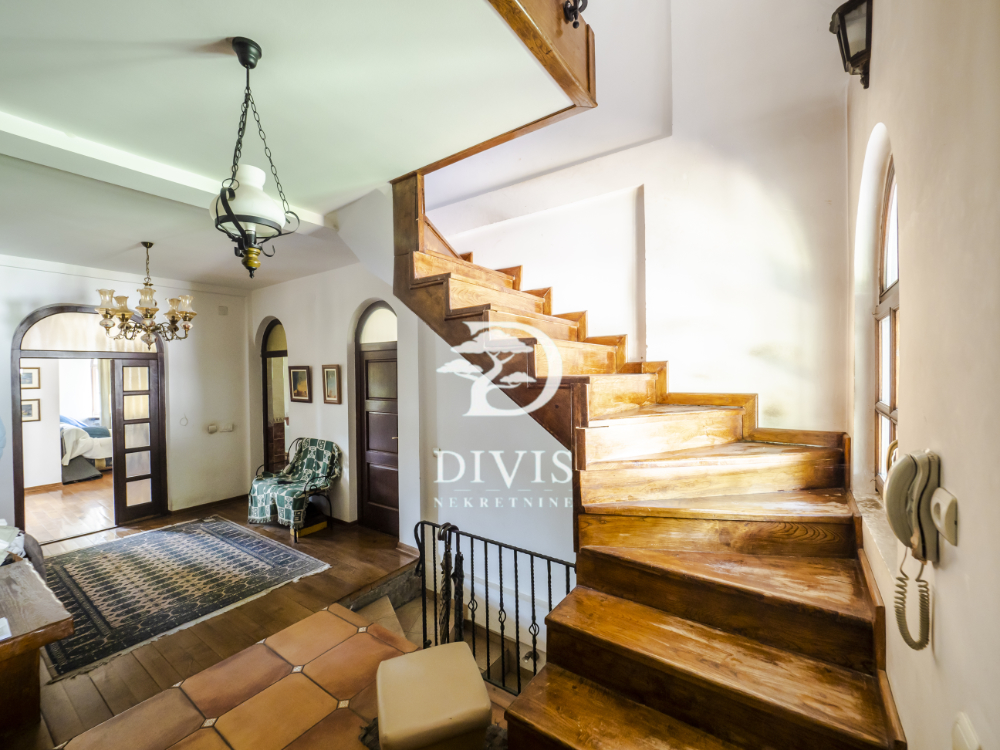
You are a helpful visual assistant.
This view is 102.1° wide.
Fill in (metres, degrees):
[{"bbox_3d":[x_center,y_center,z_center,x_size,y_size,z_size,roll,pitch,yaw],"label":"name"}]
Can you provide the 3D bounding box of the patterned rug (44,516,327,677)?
[{"bbox_3d":[-3.001,1.723,3.606,2.360,0.012,1.690,0,1,35],"label":"patterned rug"}]

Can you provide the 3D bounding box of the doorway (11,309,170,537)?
[{"bbox_3d":[-4.522,0.490,4.537,0.160,2.480,1.220,0,1,35],"label":"doorway"}]

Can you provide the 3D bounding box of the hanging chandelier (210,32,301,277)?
[{"bbox_3d":[-0.945,-0.799,1.520,0.310,0.875,0.310,0,1,35],"label":"hanging chandelier"}]

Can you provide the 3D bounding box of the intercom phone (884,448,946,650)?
[{"bbox_3d":[0.865,0.365,0.860,0.078,0.420,0.095,0,1,35],"label":"intercom phone"}]

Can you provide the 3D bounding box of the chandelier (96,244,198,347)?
[{"bbox_3d":[-3.088,-0.687,3.560,0.670,0.945,0.670,0,1,35],"label":"chandelier"}]

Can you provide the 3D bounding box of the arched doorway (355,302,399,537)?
[{"bbox_3d":[-1.229,0.469,4.228,0.850,2.470,0.160,0,1,35],"label":"arched doorway"}]

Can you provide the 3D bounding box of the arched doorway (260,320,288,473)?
[{"bbox_3d":[-2.929,0.478,5.426,0.860,2.450,0.160,0,1,35],"label":"arched doorway"}]

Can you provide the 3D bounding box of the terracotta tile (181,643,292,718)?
[{"bbox_3d":[-1.481,1.738,2.322,0.425,0.012,0.430,0,1,35],"label":"terracotta tile"}]

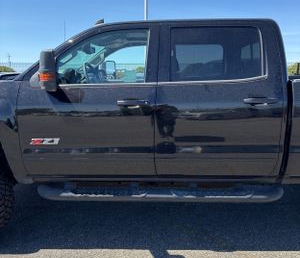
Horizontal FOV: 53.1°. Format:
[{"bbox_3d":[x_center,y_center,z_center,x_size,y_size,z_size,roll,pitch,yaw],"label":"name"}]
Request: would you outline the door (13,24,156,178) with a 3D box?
[{"bbox_3d":[-0.531,-0.251,2.693,1.195,1.350,0.230,0,10,1],"label":"door"}]

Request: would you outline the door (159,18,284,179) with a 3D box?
[{"bbox_3d":[0.599,-0.252,2.673,1.105,1.370,0.230,0,10,1],"label":"door"}]

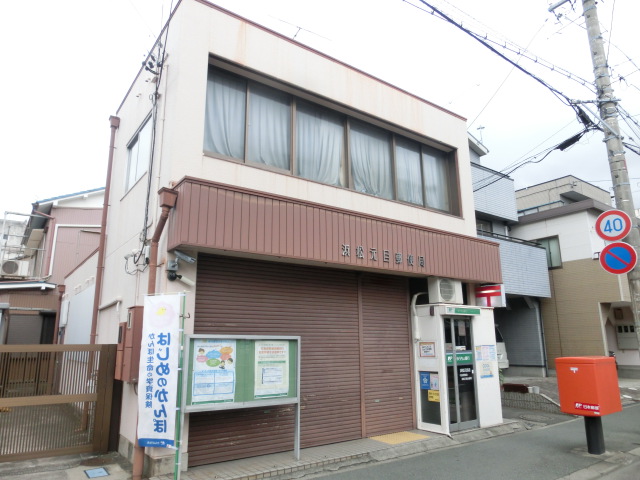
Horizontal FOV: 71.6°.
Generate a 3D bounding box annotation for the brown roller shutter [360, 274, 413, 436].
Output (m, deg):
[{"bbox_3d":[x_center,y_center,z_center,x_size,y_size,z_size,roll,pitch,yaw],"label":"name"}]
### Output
[{"bbox_3d":[1.246,2.041,8.124,1.174,2.795,0.097,9,-16,-35],"label":"brown roller shutter"}]

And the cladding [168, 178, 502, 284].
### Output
[{"bbox_3d":[0.943,0.113,7.806,6.965,0.883,0.514,9,-16,-35],"label":"cladding"}]

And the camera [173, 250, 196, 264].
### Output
[{"bbox_3d":[-1.781,0.218,5.854,0.301,0.090,0.090,32,-19,-7],"label":"camera"}]

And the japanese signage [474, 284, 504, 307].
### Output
[{"bbox_3d":[3.651,1.223,9.502,0.133,0.457,0.611,9,-16,-35],"label":"japanese signage"}]

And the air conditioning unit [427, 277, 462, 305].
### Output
[{"bbox_3d":[2.540,1.054,8.956,0.705,0.520,0.278,9,-16,-35],"label":"air conditioning unit"}]

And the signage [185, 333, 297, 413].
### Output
[{"bbox_3d":[-0.983,1.733,5.858,1.649,0.911,0.091,9,-16,-35],"label":"signage"}]

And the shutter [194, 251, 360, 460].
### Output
[{"bbox_3d":[-0.523,1.767,6.872,3.013,2.783,0.097,9,-16,-35],"label":"shutter"}]

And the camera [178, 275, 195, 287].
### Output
[{"bbox_3d":[-1.732,0.546,5.814,0.220,0.075,0.075,31,-15,0],"label":"camera"}]

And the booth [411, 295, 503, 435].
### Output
[{"bbox_3d":[2.715,2.444,8.671,1.718,2.245,0.665,9,-16,-35],"label":"booth"}]

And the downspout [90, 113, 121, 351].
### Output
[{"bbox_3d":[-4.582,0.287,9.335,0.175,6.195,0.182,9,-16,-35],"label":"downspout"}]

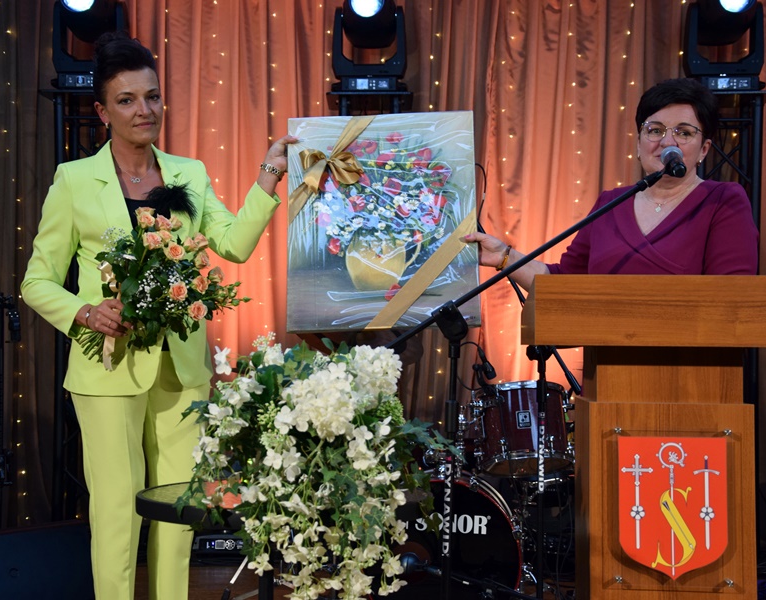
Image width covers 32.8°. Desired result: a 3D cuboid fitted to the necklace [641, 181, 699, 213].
[{"bbox_3d":[0.708,-0.257,3.200,0.145,0.090,0.115,0,-1,28],"label":"necklace"}]

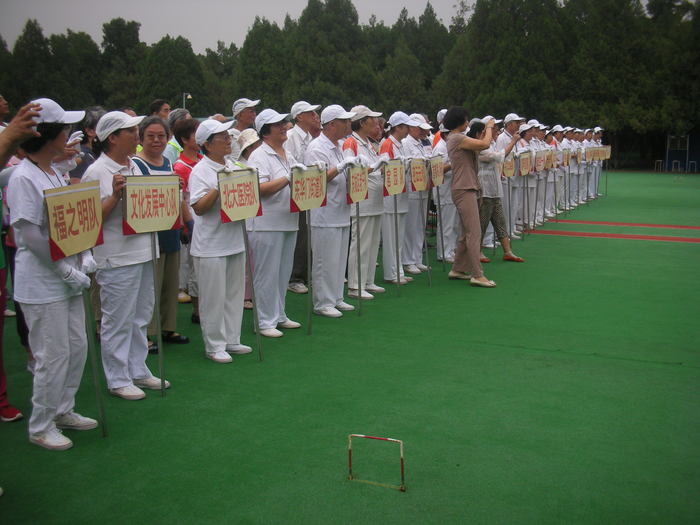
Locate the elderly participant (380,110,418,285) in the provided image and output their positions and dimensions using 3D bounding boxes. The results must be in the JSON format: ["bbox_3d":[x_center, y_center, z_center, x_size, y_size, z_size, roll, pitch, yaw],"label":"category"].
[{"bbox_3d":[0.479,-0.634,6.983,0.430,1.670,0.500,5,11,32],"label":"elderly participant"}]

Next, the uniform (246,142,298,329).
[{"bbox_3d":[-0.583,-0.191,5.263,0.370,1.370,0.500,3,11,27],"label":"uniform"}]

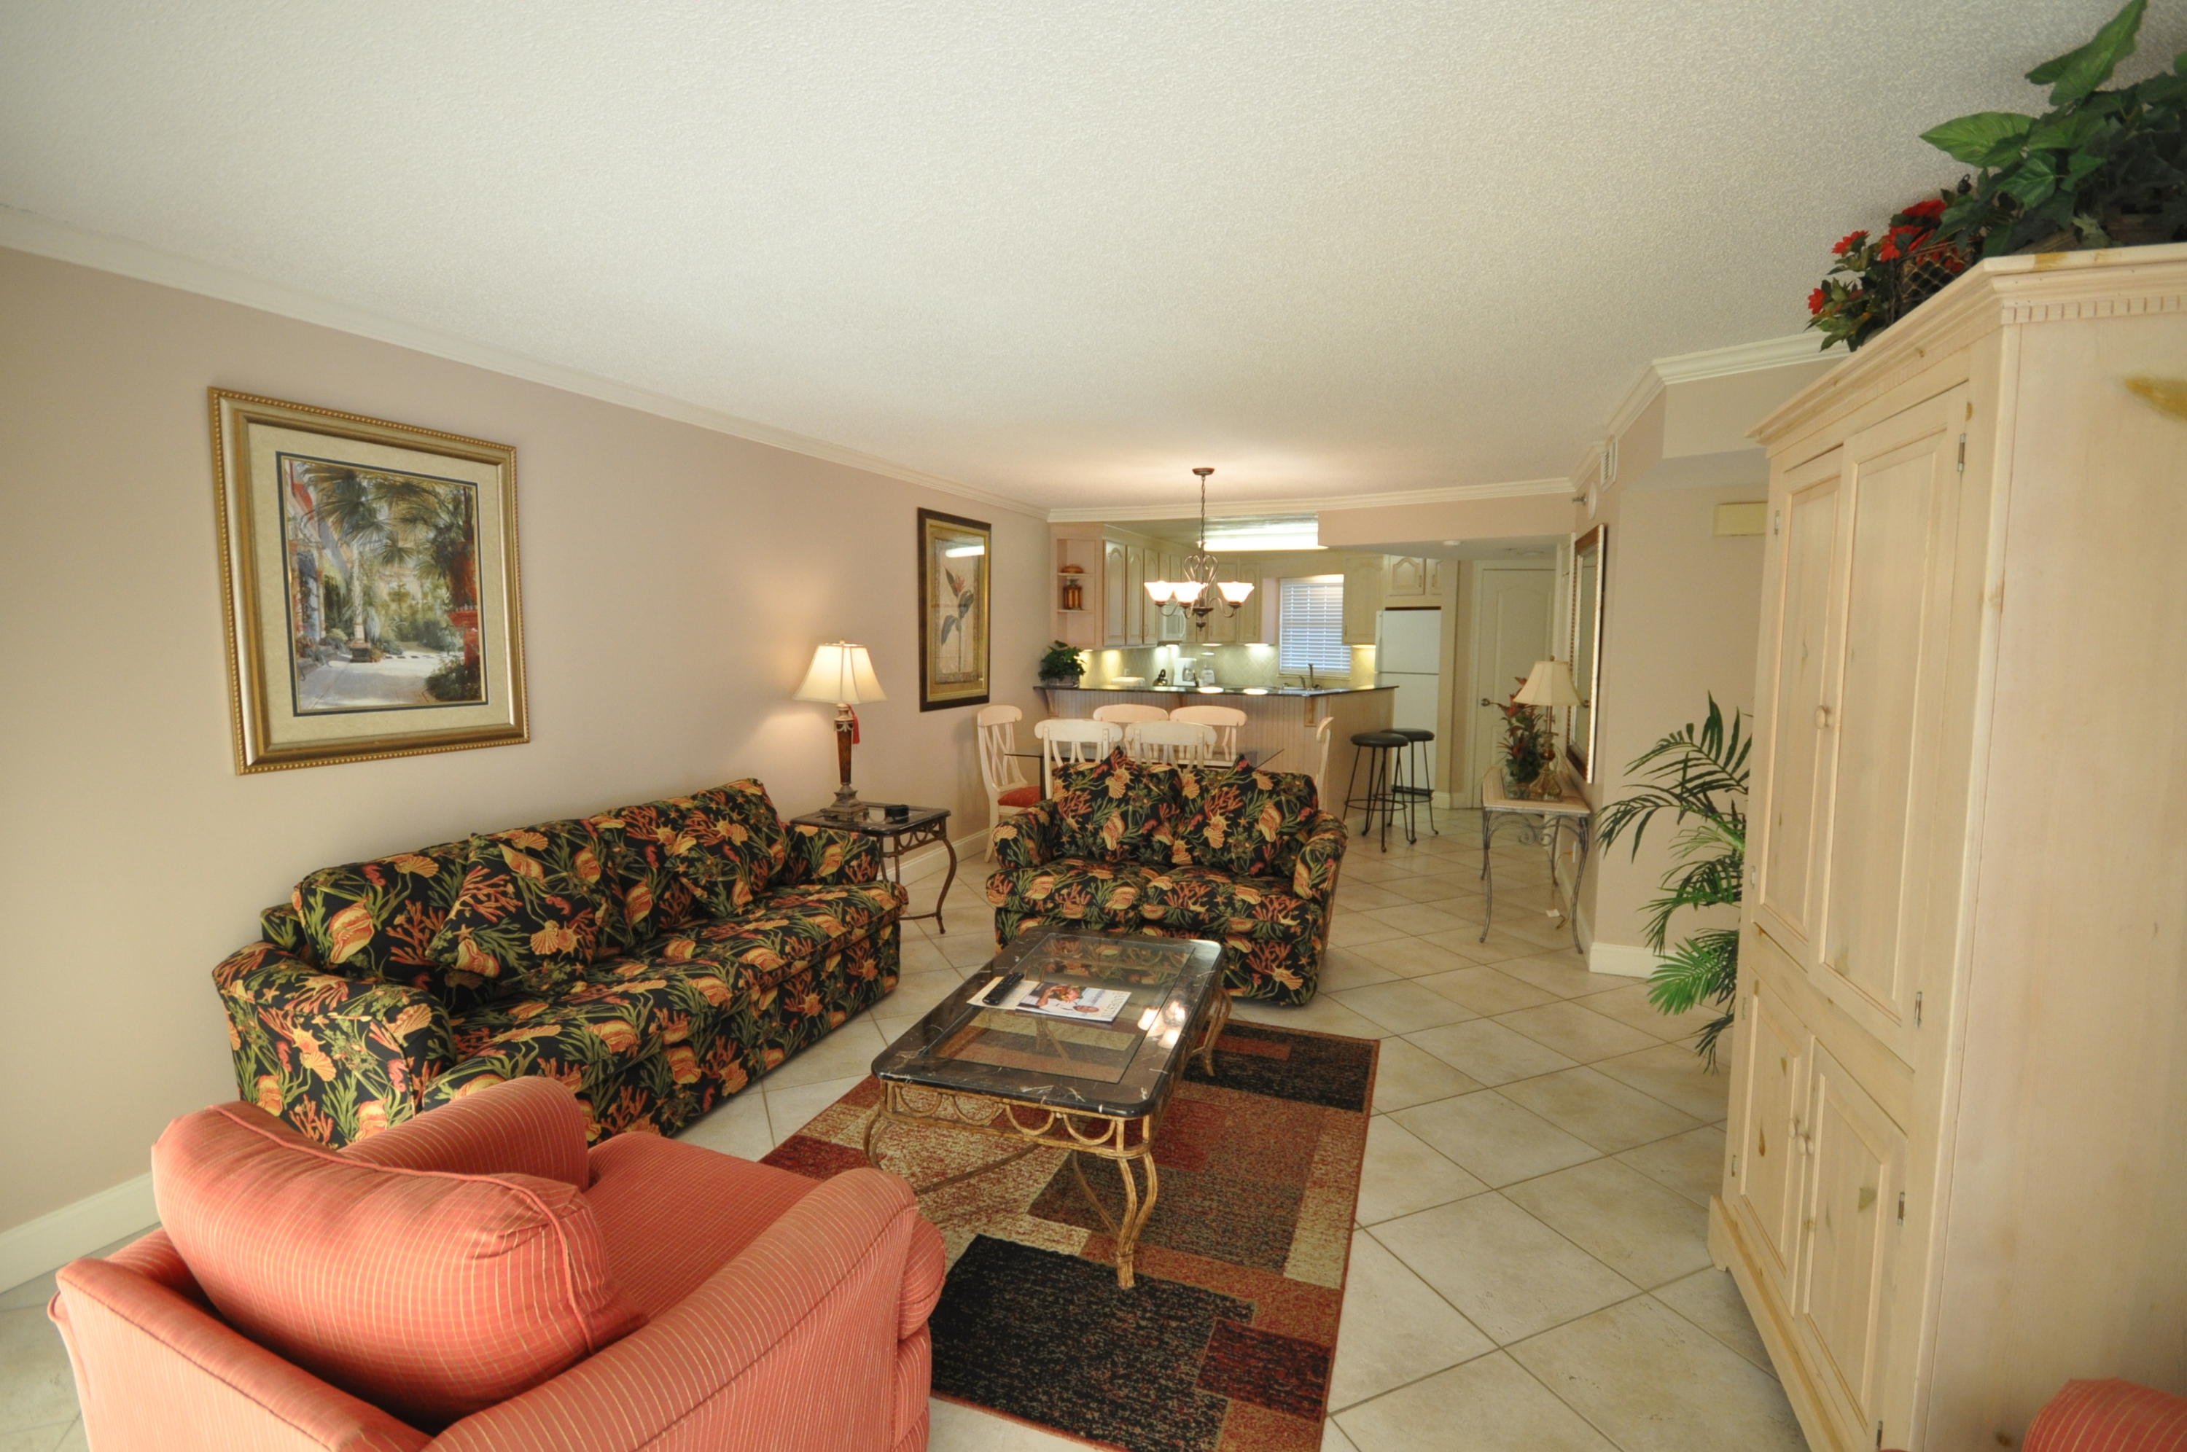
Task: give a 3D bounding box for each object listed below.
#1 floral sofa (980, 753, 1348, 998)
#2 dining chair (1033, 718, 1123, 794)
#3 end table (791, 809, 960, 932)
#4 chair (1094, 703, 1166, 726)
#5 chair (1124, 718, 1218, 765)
[{"bbox_3d":[0.372,0.643,4.200,1.530,0.840,0.900,2,6,21],"label":"floral sofa"},{"bbox_3d":[-0.003,0.441,5.516,0.540,1.000,0.540,2,6,21],"label":"dining chair"},{"bbox_3d":[-1.075,0.737,4.415,0.564,0.603,0.564,2,6,22],"label":"end table"},{"bbox_3d":[0.167,0.364,6.326,0.540,1.000,0.540,2,6,21],"label":"chair"},{"bbox_3d":[0.516,0.445,5.328,0.510,1.019,0.560,2,6,22],"label":"chair"}]

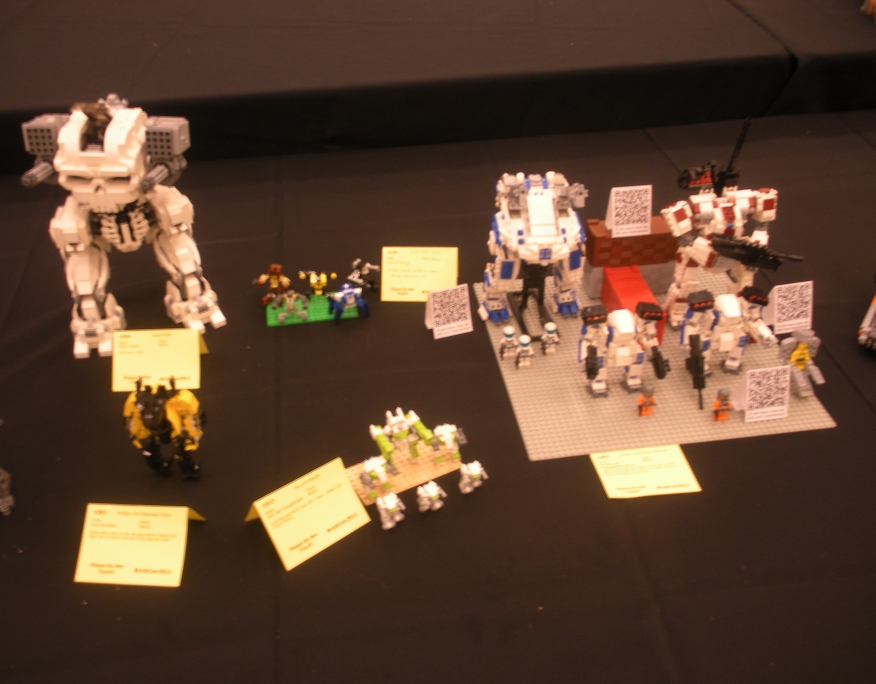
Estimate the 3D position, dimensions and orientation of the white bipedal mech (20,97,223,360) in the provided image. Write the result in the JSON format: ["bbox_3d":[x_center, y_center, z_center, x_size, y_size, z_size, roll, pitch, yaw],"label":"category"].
[{"bbox_3d":[-0.405,-0.154,1.253,0.222,0.312,0.155,-2,37,-2],"label":"white bipedal mech"}]

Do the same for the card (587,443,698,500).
[{"bbox_3d":[0.239,0.149,1.096,0.108,0.008,0.078,-5,37,-5],"label":"card"}]

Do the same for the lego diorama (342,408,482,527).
[{"bbox_3d":[-0.030,0.124,1.067,0.139,0.086,0.105,-19,41,-22],"label":"lego diorama"}]

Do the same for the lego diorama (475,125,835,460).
[{"bbox_3d":[0.270,-0.101,1.206,0.392,0.272,0.386,-6,37,-6],"label":"lego diorama"}]

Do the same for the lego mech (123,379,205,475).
[{"bbox_3d":[-0.312,0.092,1.086,0.090,0.120,0.068,3,37,5],"label":"lego mech"}]

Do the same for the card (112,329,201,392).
[{"bbox_3d":[-0.365,0.018,1.238,0.109,0.055,0.073,-2,37,-2],"label":"card"}]

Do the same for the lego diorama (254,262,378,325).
[{"bbox_3d":[-0.173,-0.074,1.349,0.165,0.065,0.076,-6,37,-6],"label":"lego diorama"}]

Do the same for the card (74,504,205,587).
[{"bbox_3d":[-0.317,0.203,0.999,0.109,0.049,0.092,2,37,3],"label":"card"}]

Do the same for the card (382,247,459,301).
[{"bbox_3d":[-0.026,-0.104,1.394,0.109,0.056,0.080,1,37,2],"label":"card"}]

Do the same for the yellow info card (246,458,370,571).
[{"bbox_3d":[-0.142,0.176,1.027,0.109,0.055,0.087,-26,44,-30],"label":"yellow info card"}]

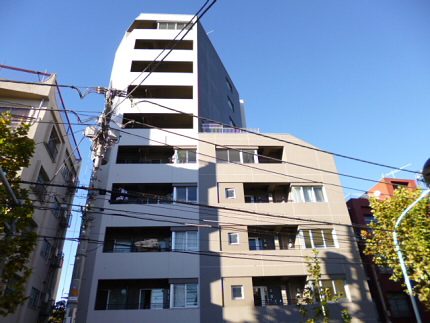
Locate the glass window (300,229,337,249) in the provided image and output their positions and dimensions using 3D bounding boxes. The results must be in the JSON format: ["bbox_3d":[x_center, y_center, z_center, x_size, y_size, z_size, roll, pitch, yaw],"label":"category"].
[{"bbox_3d":[6.082,4.526,17.461,2.088,1.101,0.120,0,-32,-4],"label":"glass window"}]

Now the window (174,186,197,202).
[{"bbox_3d":[-1.788,2.078,18.495,1.465,1.139,0.120,0,-32,-4],"label":"window"}]

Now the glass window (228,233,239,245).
[{"bbox_3d":[1.108,4.470,17.187,0.607,0.660,0.120,0,-32,-4],"label":"glass window"}]

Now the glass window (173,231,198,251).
[{"bbox_3d":[-1.655,4.525,16.982,1.453,1.110,0.120,0,-32,-4],"label":"glass window"}]

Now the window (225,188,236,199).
[{"bbox_3d":[1.010,2.019,18.706,0.630,0.726,0.120,0,-32,-4],"label":"window"}]

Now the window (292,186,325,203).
[{"bbox_3d":[6.031,2.090,18.972,2.012,1.120,0.120,0,-32,-4],"label":"window"}]

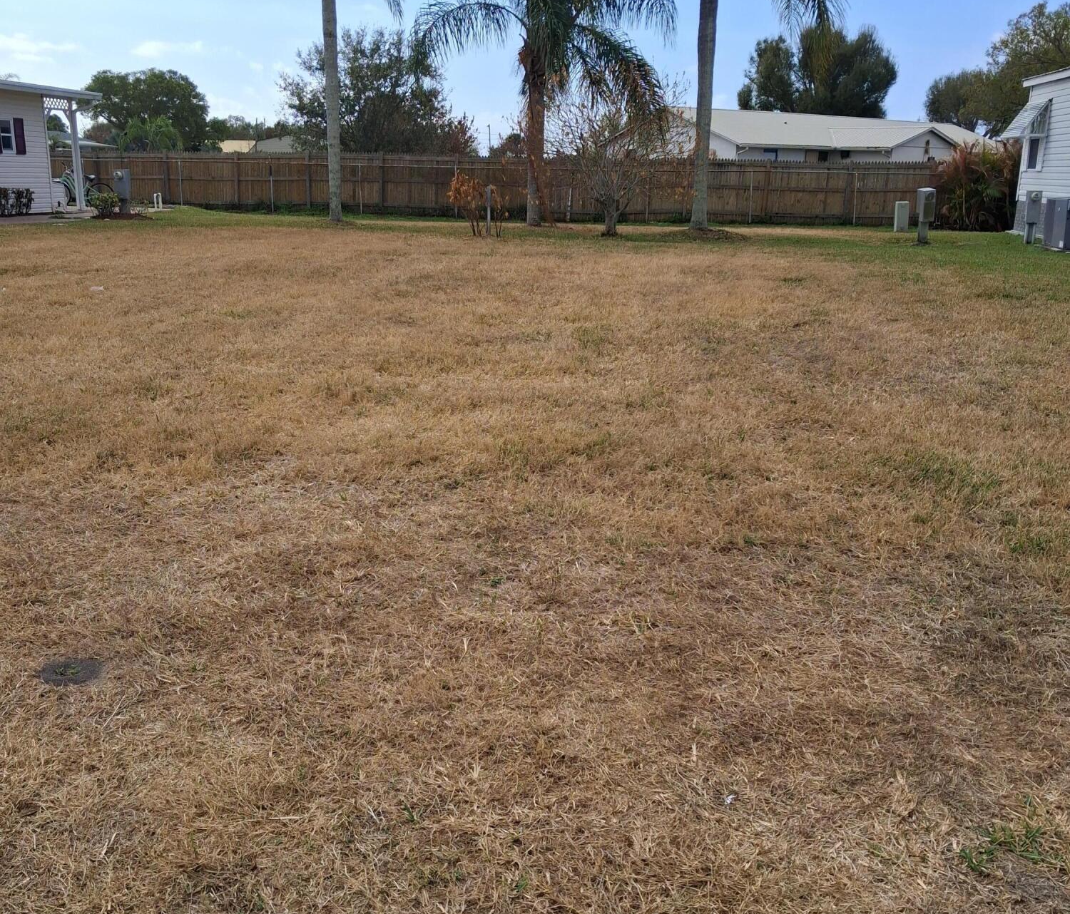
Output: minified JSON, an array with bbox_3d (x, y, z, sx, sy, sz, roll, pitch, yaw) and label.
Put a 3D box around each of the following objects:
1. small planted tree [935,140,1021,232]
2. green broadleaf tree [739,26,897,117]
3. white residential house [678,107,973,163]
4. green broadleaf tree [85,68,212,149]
[{"bbox_3d":[13.112,-7.957,32.478,2.700,2.600,2.300,3,15,6],"label":"small planted tree"},{"bbox_3d":[17.537,-21.681,69.685,9.800,10.300,9.000,1,15,0],"label":"green broadleaf tree"},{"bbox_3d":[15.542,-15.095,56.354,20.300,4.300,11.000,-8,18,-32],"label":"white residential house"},{"bbox_3d":[-28.217,-24.452,81.607,9.400,7.800,9.200,1,15,0],"label":"green broadleaf tree"}]

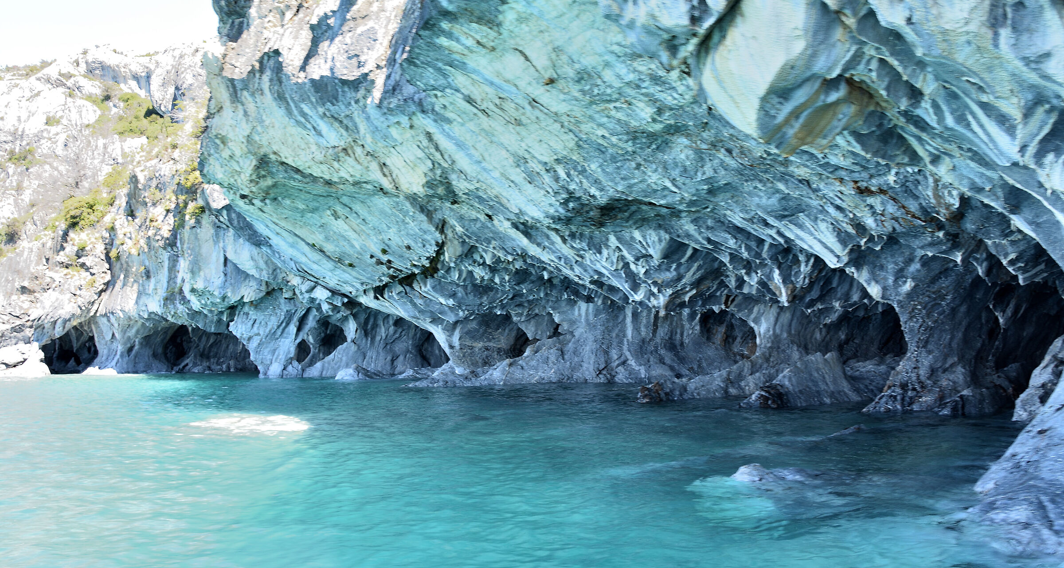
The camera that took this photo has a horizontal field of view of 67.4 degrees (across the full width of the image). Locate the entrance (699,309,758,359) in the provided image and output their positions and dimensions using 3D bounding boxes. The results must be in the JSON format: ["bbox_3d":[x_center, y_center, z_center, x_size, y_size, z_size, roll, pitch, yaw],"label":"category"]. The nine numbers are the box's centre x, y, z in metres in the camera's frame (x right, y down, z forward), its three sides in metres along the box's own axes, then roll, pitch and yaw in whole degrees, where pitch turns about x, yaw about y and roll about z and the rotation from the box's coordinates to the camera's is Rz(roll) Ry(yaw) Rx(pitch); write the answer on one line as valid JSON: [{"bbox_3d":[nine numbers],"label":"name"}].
[{"bbox_3d":[4.971,1.274,20.220,1.450,1.270,1.100,-1,-3,17],"label":"entrance"}]

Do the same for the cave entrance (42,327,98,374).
[{"bbox_3d":[-17.259,2.483,29.800,2.020,1.720,1.500,1,-3,-11],"label":"cave entrance"}]

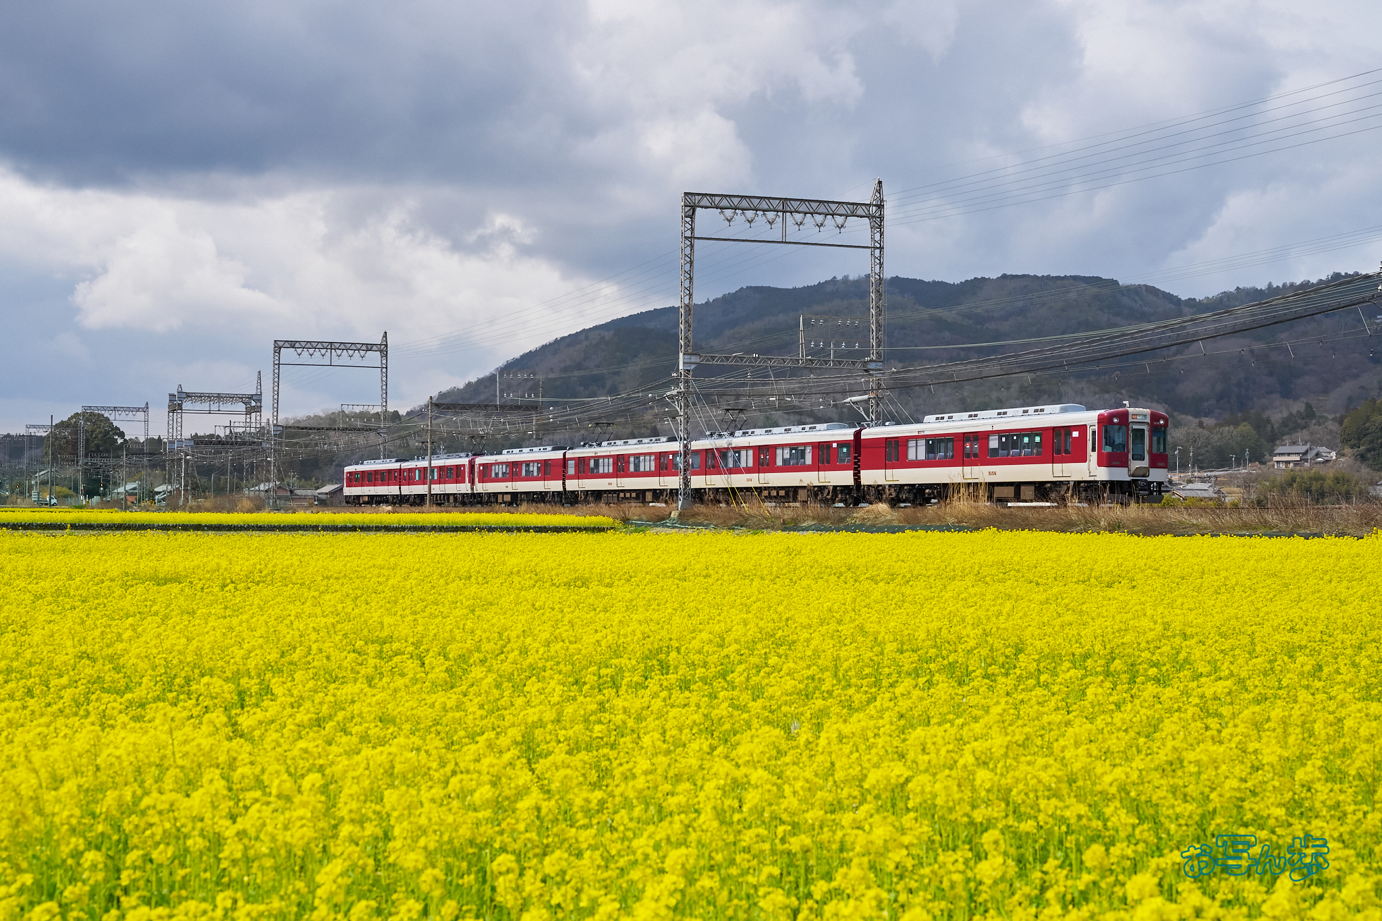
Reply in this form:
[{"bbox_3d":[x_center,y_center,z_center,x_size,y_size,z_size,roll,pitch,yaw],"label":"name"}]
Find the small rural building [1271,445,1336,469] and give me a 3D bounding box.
[{"bbox_3d":[194.050,-0.960,620.000,18.200,8.200,9.500,-1,-2,42],"label":"small rural building"}]

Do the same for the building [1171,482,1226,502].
[{"bbox_3d":[116.640,8.190,450.000,11.200,6.400,8.000,-1,-2,36],"label":"building"}]

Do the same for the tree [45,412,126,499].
[{"bbox_3d":[-163.980,-0.880,530.000,22.500,24.600,21.500,0,-1,-17],"label":"tree"}]

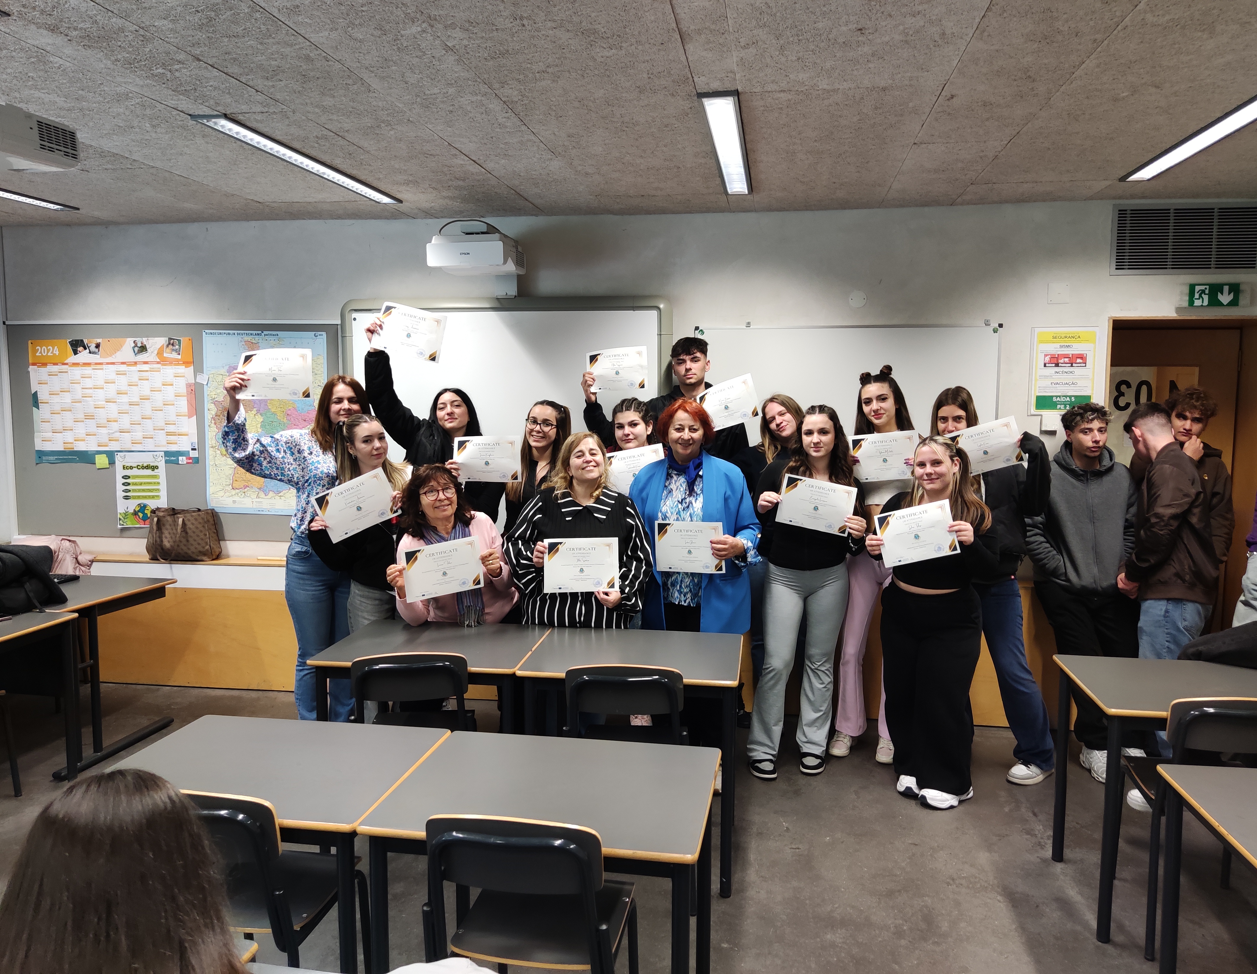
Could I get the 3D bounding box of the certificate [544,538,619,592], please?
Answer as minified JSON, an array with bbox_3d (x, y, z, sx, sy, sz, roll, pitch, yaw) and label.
[{"bbox_3d":[-0.187,0.308,3.710,0.297,0.210,0.010,-1,-2,0],"label":"certificate"}]

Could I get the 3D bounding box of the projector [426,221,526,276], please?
[{"bbox_3d":[-0.712,-1.097,4.454,0.365,0.151,0.380,1,6,9],"label":"projector"}]

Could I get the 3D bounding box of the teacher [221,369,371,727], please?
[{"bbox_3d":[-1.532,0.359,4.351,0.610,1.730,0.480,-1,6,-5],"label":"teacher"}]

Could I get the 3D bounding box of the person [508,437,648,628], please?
[{"bbox_3d":[-0.208,0.526,3.934,0.590,1.506,0.430,0,6,1],"label":"person"}]

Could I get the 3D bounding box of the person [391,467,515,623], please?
[{"bbox_3d":[-0.724,0.569,3.891,0.530,1.330,0.600,0,5,-9],"label":"person"}]

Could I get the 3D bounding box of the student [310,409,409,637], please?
[{"bbox_3d":[-1.166,0.444,4.089,0.500,1.540,0.420,-1,5,-17],"label":"student"}]

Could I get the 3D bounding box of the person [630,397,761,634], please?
[{"bbox_3d":[0.288,0.440,4.101,0.560,1.644,0.420,0,6,4],"label":"person"}]

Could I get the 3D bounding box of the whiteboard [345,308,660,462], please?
[{"bbox_3d":[-0.661,-0.317,4.946,1.730,1.310,0.055,1,5,8],"label":"whiteboard"}]

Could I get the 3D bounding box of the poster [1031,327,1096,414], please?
[{"bbox_3d":[2.092,-0.558,4.507,0.289,0.414,0.015,1,6,9],"label":"poster"}]

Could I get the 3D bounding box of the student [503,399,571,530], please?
[{"bbox_3d":[-0.442,0.377,4.517,0.450,1.660,0.320,1,6,6],"label":"student"}]

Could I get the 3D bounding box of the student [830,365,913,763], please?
[{"bbox_3d":[1.116,0.346,4.296,0.430,1.789,0.400,1,6,11],"label":"student"}]

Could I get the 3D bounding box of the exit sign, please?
[{"bbox_3d":[2.783,-0.911,4.452,0.228,0.106,0.040,1,6,9],"label":"exit sign"}]

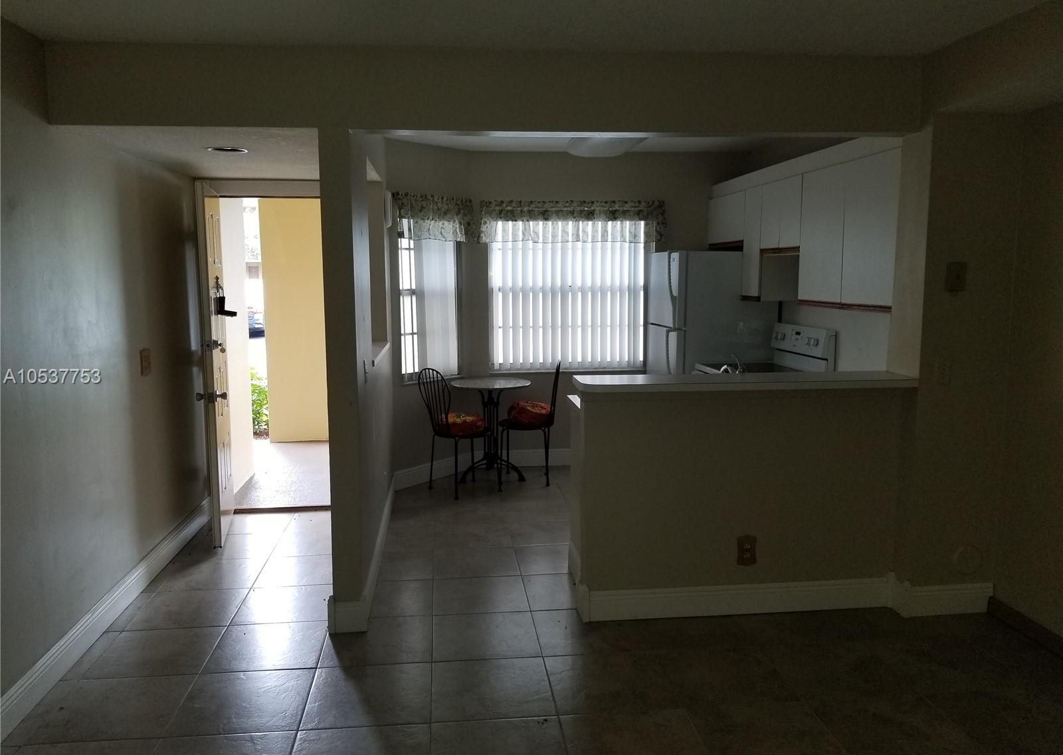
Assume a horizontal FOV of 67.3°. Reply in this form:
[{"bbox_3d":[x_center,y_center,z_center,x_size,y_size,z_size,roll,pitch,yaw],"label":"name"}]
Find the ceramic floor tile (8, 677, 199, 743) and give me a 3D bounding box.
[{"bbox_3d":[-1.502,1.199,2.884,0.468,0.012,0.439,-1,8,-6],"label":"ceramic floor tile"}]

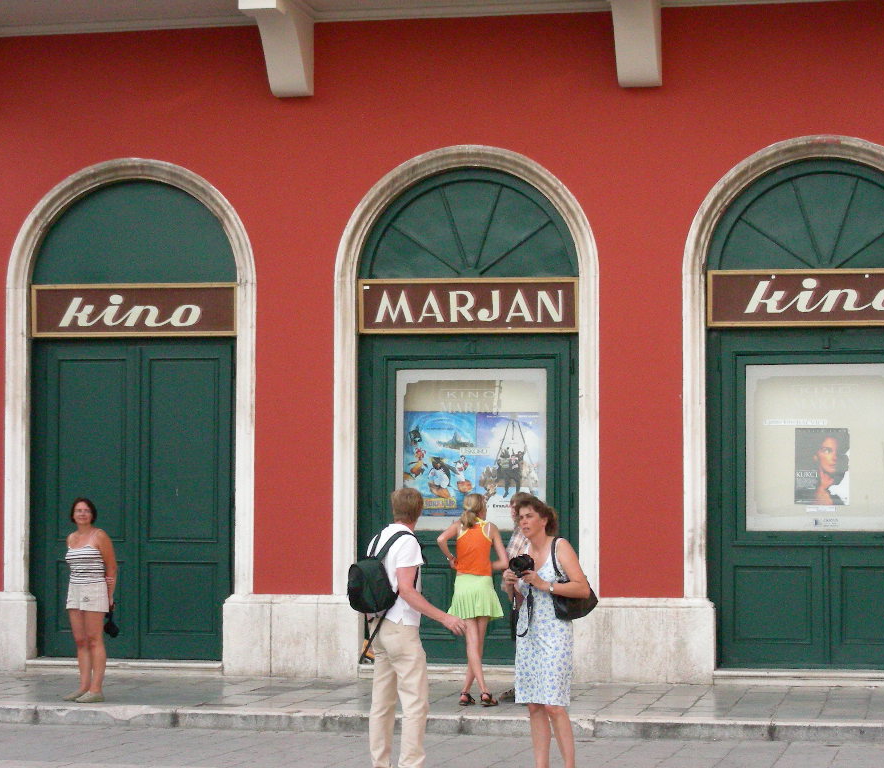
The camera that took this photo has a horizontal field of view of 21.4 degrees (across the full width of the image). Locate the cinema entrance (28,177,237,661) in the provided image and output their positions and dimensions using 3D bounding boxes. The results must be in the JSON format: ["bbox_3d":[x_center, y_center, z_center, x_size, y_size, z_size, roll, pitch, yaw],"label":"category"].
[{"bbox_3d":[-2.931,0.319,22.089,2.101,4.566,0.220,-1,-3,12],"label":"cinema entrance"}]

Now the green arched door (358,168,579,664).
[{"bbox_3d":[0.243,0.282,21.450,2.094,4.566,0.150,-1,-3,12],"label":"green arched door"}]

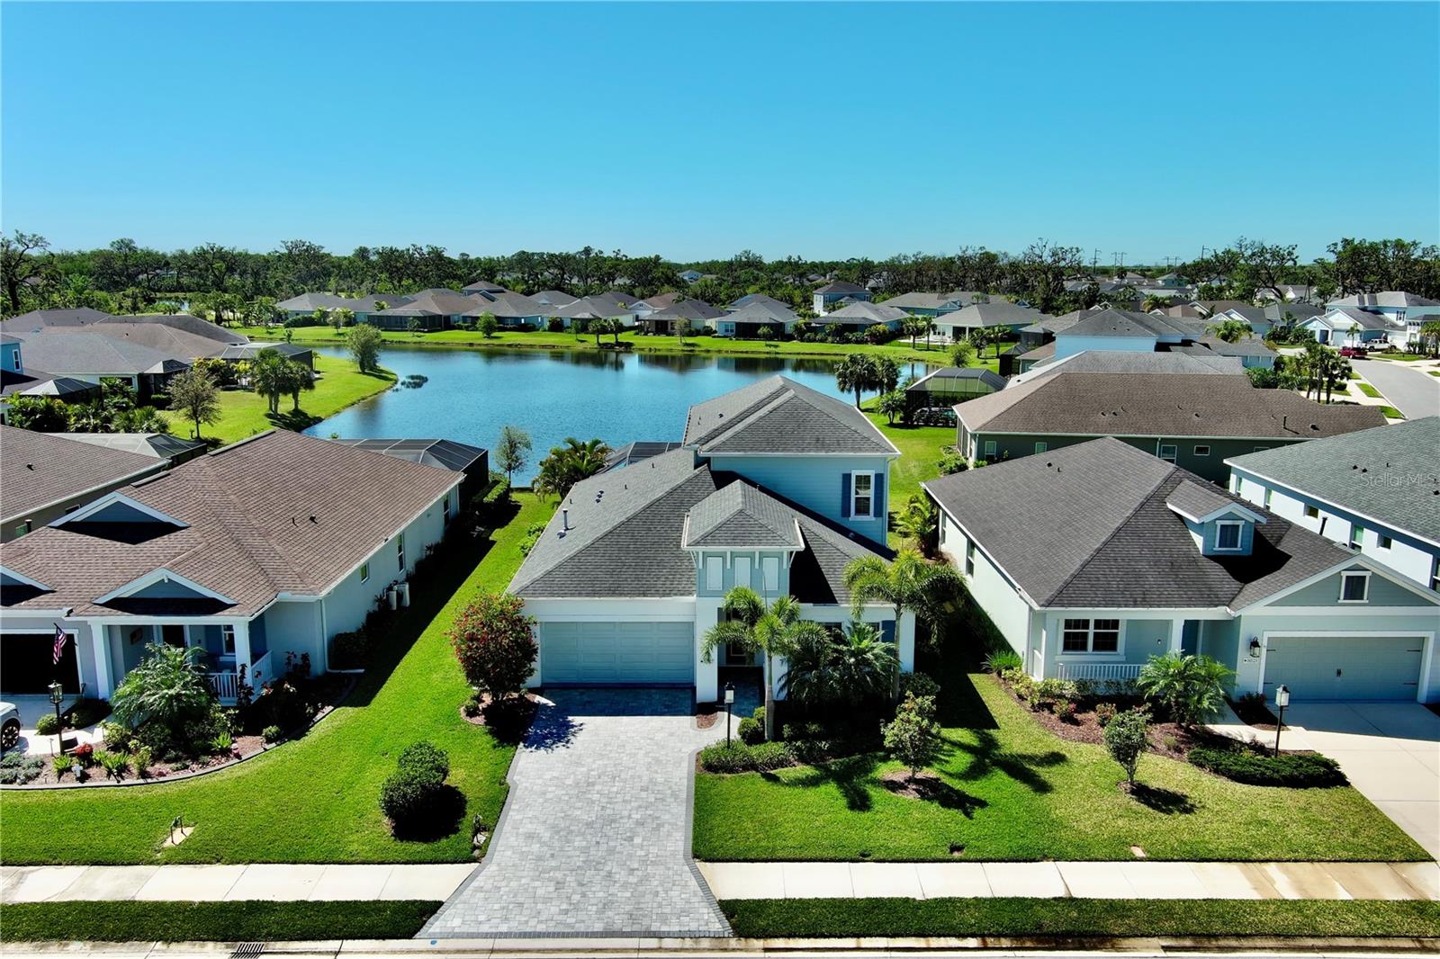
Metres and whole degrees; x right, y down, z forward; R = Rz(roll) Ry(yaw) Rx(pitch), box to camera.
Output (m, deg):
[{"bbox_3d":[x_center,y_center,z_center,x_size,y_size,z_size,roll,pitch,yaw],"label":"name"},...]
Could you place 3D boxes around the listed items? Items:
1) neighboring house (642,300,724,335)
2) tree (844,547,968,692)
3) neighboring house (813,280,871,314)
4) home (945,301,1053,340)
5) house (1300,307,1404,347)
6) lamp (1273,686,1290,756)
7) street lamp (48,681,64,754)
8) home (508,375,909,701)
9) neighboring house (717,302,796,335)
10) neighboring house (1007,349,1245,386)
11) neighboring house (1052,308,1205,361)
[{"bbox_3d":[-6.300,-31.328,222.542,12.600,6.000,23.500,2,11,11],"label":"neighboring house"},{"bbox_3d":[5.650,4.425,35.500,3.750,4.850,3.700,0,11,0],"label":"tree"},{"bbox_3d":[28.600,-41.074,267.000,12.200,8.800,13.500,-2,11,-10],"label":"neighboring house"},{"bbox_3d":[50.000,-27.865,205.000,21.000,6.000,13.000,-6,12,-29],"label":"home"},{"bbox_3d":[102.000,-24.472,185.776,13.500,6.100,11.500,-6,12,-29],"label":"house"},{"bbox_3d":[15.300,6.626,31.566,0.330,2.120,0.330,0,11,0],"label":"lamp"},{"bbox_3d":[-18.200,6.543,31.850,0.330,2.150,0.330,0,11,0],"label":"street lamp"},{"bbox_3d":[0.150,0.647,46.926,13.500,8.000,25.400,0,11,0],"label":"home"},{"bbox_3d":[8.300,-30.577,219.000,13.000,6.100,20.500,3,11,15],"label":"neighboring house"},{"bbox_3d":[34.700,-7.974,99.800,20.700,6.100,13.200,2,11,12],"label":"neighboring house"},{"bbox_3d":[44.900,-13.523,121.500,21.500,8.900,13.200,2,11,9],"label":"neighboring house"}]

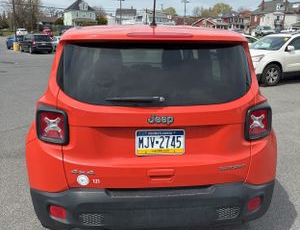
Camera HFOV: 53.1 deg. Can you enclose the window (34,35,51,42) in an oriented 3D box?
[{"bbox_3d":[-9.733,-6.934,27.300,1.400,0.550,0.160,-9,-4,-34],"label":"window"}]

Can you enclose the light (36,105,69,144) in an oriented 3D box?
[{"bbox_3d":[-0.607,0.057,1.883,0.195,0.230,0.105,3,15,9],"label":"light"}]

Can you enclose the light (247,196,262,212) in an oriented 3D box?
[{"bbox_3d":[0.706,0.595,2.044,0.105,0.080,0.045,-6,16,-24],"label":"light"}]

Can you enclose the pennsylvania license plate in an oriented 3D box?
[{"bbox_3d":[0.066,0.172,1.855,0.307,0.155,0.012,-1,11,-5],"label":"pennsylvania license plate"}]

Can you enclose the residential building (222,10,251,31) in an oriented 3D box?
[{"bbox_3d":[33.585,-37.003,118.000,10.200,8.600,9.500,0,15,-3],"label":"residential building"}]

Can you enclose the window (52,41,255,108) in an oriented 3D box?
[{"bbox_3d":[0.053,-0.252,1.942,1.280,0.420,0.140,-1,-5,-5],"label":"window"}]

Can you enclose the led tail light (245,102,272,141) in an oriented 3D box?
[{"bbox_3d":[0.722,0.039,2.000,0.195,0.230,0.105,-4,15,-19],"label":"led tail light"}]

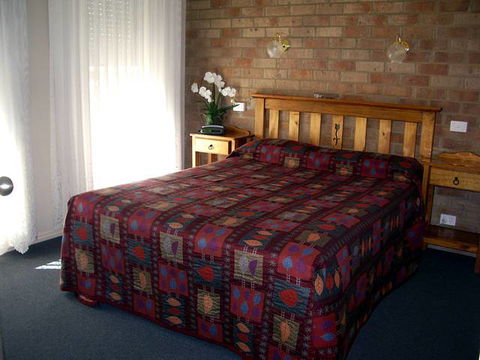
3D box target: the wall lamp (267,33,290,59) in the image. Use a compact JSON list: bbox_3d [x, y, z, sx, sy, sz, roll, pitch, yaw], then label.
[{"bbox_3d":[0.332,-1.124,4.056,0.140,0.205,0.255,10,16,31],"label":"wall lamp"}]

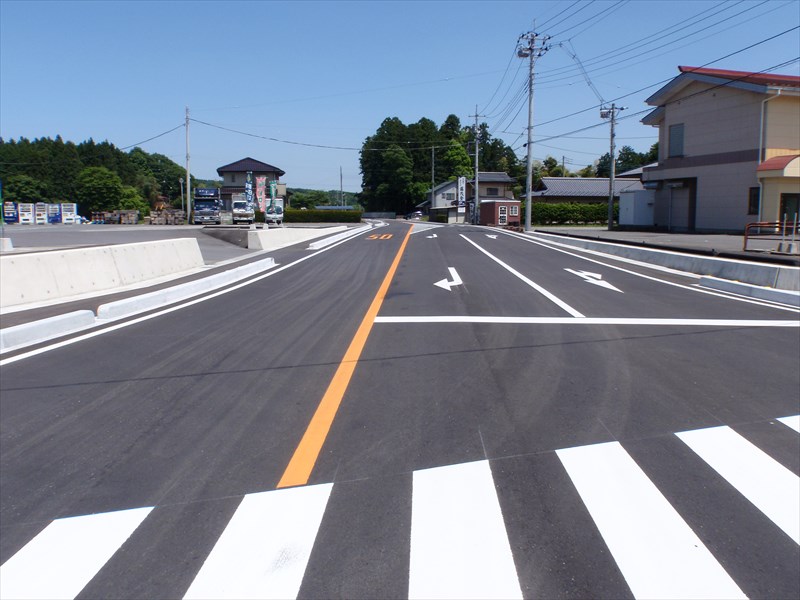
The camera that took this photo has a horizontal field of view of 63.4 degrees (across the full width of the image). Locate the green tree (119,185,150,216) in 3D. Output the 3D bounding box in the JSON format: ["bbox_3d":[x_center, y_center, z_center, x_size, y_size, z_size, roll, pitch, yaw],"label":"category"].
[{"bbox_3d":[-26.786,-9.677,65.288,3.300,3.892,3.200,-3,9,-22],"label":"green tree"}]

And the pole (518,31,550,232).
[{"bbox_3d":[9.108,-11.304,43.842,2.100,13.261,1.300,0,8,0],"label":"pole"}]

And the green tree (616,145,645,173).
[{"bbox_3d":[34.892,-18.018,98.441,5.000,11.012,5.000,3,9,19],"label":"green tree"}]

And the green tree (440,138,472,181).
[{"bbox_3d":[8.747,-18.300,98.436,5.500,12.090,5.500,0,8,0],"label":"green tree"}]

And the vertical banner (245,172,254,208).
[{"bbox_3d":[-7.114,-5.125,30.589,0.500,1.870,0.120,-2,8,-13],"label":"vertical banner"}]

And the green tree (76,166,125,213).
[{"bbox_3d":[-31.174,-10.901,67.133,5.300,5.787,5.200,-4,9,-24],"label":"green tree"}]

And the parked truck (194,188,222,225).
[{"bbox_3d":[-17.872,-8.679,60.236,2.400,3.160,7.000,-2,8,-16],"label":"parked truck"}]

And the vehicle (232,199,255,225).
[{"bbox_3d":[-13.770,-8.031,56.937,1.900,2.560,4.800,-2,8,-13],"label":"vehicle"}]

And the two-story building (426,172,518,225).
[{"bbox_3d":[8.951,-12.840,81.010,11.200,6.140,8.500,1,8,6],"label":"two-story building"}]

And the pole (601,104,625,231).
[{"bbox_3d":[13.867,-8.609,42.227,1.500,8.040,0.800,0,8,0],"label":"pole"}]

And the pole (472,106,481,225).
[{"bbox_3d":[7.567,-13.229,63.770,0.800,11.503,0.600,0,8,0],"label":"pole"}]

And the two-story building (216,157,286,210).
[{"bbox_3d":[-17.758,-13.400,77.907,8.400,7.480,8.500,-1,8,-9],"label":"two-story building"}]

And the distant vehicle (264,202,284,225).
[{"bbox_3d":[-10.952,-7.766,56.469,1.620,2.160,3.900,-1,8,-11],"label":"distant vehicle"}]

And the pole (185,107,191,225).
[{"bbox_3d":[-18.025,-11.402,54.968,0.400,9.770,0.400,0,8,0],"label":"pole"}]

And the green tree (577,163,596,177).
[{"bbox_3d":[25.468,-14.950,88.778,3.400,7.674,3.400,2,8,16],"label":"green tree"}]

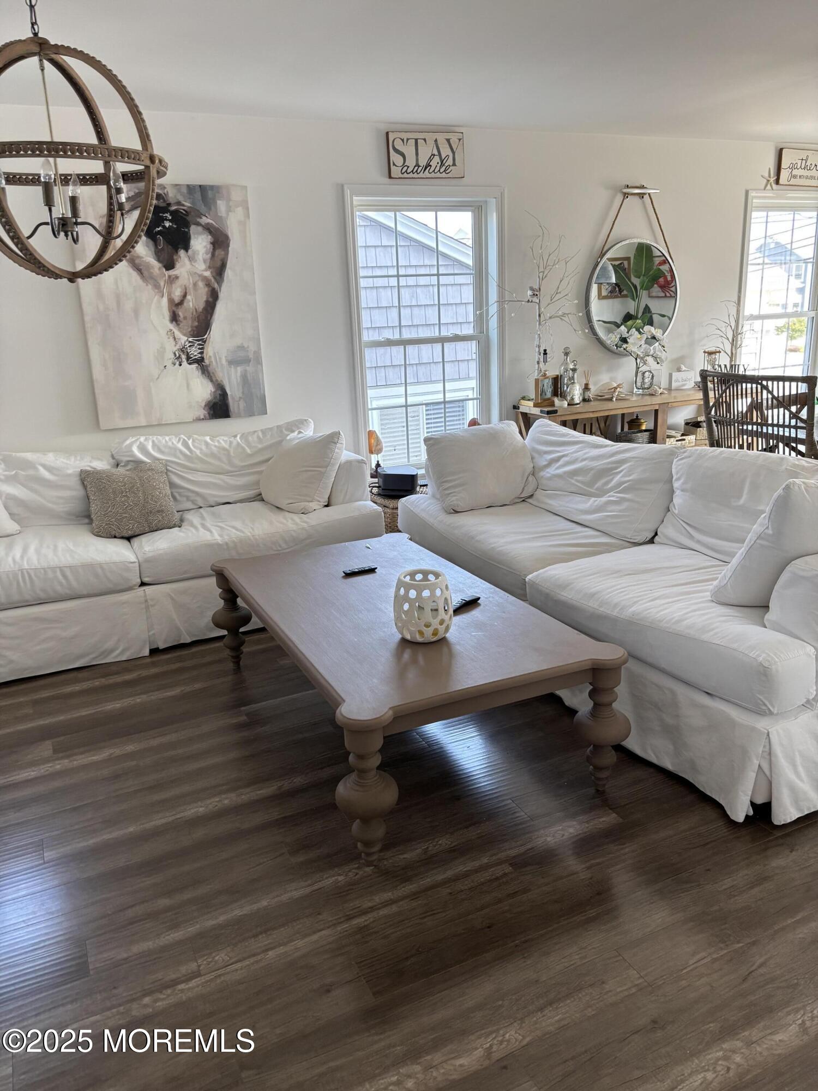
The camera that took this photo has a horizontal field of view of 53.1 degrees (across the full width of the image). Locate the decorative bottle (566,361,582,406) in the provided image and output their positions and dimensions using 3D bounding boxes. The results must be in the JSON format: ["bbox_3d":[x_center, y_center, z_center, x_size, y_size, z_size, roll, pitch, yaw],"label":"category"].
[{"bbox_3d":[1.062,-1.046,5.268,0.110,0.280,0.110,-2,16,1],"label":"decorative bottle"}]

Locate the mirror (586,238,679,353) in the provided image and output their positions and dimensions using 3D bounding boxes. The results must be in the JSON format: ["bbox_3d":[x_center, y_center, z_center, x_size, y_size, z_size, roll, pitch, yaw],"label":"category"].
[{"bbox_3d":[1.518,-1.679,5.546,0.765,0.750,0.050,-10,18,-23],"label":"mirror"}]

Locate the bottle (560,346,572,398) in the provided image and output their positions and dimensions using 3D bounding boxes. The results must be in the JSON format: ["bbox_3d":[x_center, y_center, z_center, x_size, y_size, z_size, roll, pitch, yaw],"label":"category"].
[{"bbox_3d":[1.030,-1.111,5.352,0.096,0.361,0.096,-10,18,-23],"label":"bottle"}]

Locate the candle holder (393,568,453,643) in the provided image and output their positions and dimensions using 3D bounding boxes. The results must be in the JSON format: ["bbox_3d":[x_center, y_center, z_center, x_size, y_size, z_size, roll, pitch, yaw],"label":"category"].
[{"bbox_3d":[0.038,0.181,2.539,0.183,0.205,0.183,-2,16,1],"label":"candle holder"}]

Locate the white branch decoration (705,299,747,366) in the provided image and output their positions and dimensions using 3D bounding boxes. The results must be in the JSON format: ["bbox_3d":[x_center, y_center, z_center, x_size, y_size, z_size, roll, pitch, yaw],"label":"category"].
[{"bbox_3d":[2.257,-1.418,5.786,0.380,0.602,0.260,-10,18,-23],"label":"white branch decoration"}]

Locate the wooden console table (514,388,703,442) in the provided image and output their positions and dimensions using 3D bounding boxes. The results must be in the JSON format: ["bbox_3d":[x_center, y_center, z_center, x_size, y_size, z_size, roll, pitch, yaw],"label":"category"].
[{"bbox_3d":[1.611,-0.631,5.684,1.780,0.785,0.360,-10,18,-23],"label":"wooden console table"}]

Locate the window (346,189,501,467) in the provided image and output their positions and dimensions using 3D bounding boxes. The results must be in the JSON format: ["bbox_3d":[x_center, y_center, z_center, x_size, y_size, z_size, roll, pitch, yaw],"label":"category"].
[{"bbox_3d":[0.138,-1.292,5.068,1.054,1.699,0.120,-10,18,-23],"label":"window"}]

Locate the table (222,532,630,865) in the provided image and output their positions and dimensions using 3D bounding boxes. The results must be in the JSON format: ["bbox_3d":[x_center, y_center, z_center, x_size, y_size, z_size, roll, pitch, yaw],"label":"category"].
[{"bbox_3d":[-0.085,0.412,2.946,0.917,0.455,1.612,-10,18,-24],"label":"table"}]

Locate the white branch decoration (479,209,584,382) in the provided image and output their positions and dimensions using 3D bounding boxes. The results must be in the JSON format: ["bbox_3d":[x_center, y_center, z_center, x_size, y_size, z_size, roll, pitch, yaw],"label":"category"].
[{"bbox_3d":[0.784,-1.441,5.091,0.680,1.160,0.330,-10,18,-23],"label":"white branch decoration"}]

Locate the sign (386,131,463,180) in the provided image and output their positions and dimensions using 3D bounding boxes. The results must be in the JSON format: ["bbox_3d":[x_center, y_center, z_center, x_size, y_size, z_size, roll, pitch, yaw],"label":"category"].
[{"bbox_3d":[0.104,-2.250,4.740,0.472,0.238,0.035,-10,18,-23],"label":"sign"}]

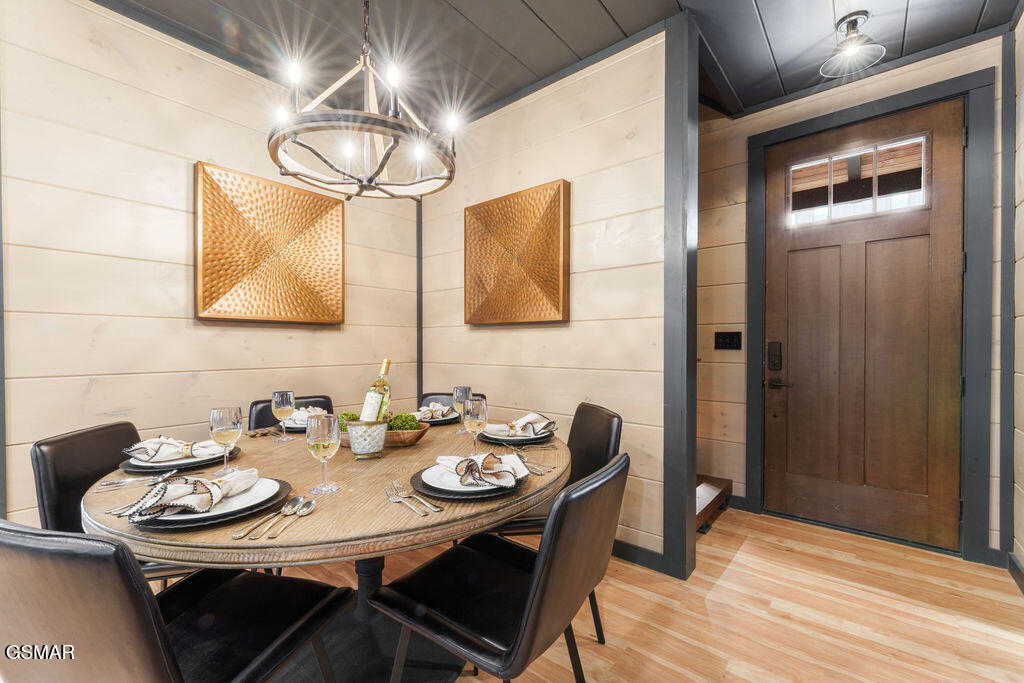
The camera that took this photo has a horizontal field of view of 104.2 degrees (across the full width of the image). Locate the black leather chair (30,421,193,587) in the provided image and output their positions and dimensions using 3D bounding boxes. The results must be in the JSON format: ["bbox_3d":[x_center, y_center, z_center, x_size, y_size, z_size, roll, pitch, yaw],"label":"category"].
[{"bbox_3d":[-1.265,0.738,1.495,0.560,0.815,0.460,0,0,-6],"label":"black leather chair"}]

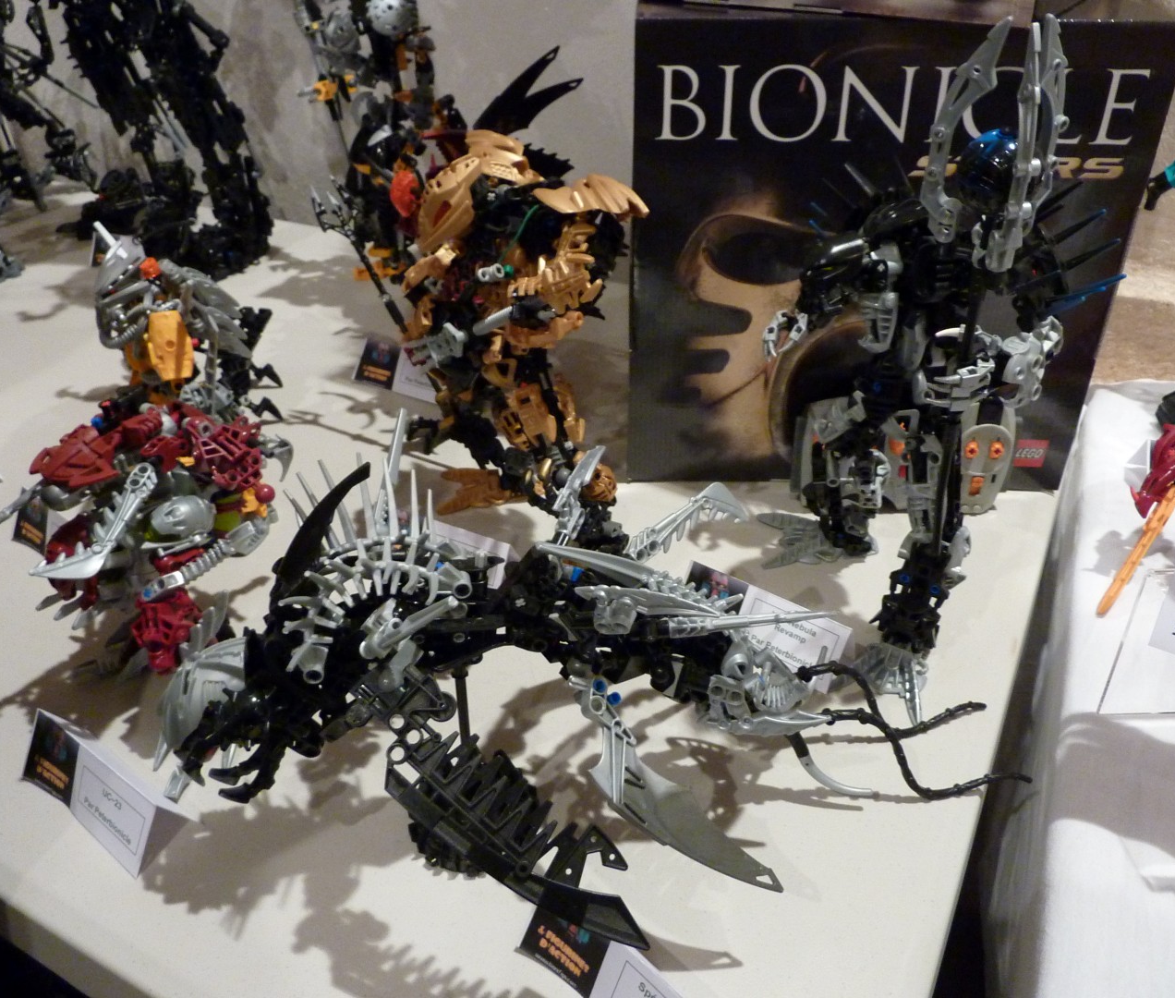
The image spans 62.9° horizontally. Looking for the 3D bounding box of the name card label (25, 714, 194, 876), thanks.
[{"bbox_3d":[-0.200,0.115,0.395,0.086,0.028,0.030,20,36,31],"label":"name card label"}]

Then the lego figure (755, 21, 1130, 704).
[{"bbox_3d":[0.152,-0.070,0.452,0.160,0.287,0.140,25,38,36],"label":"lego figure"}]

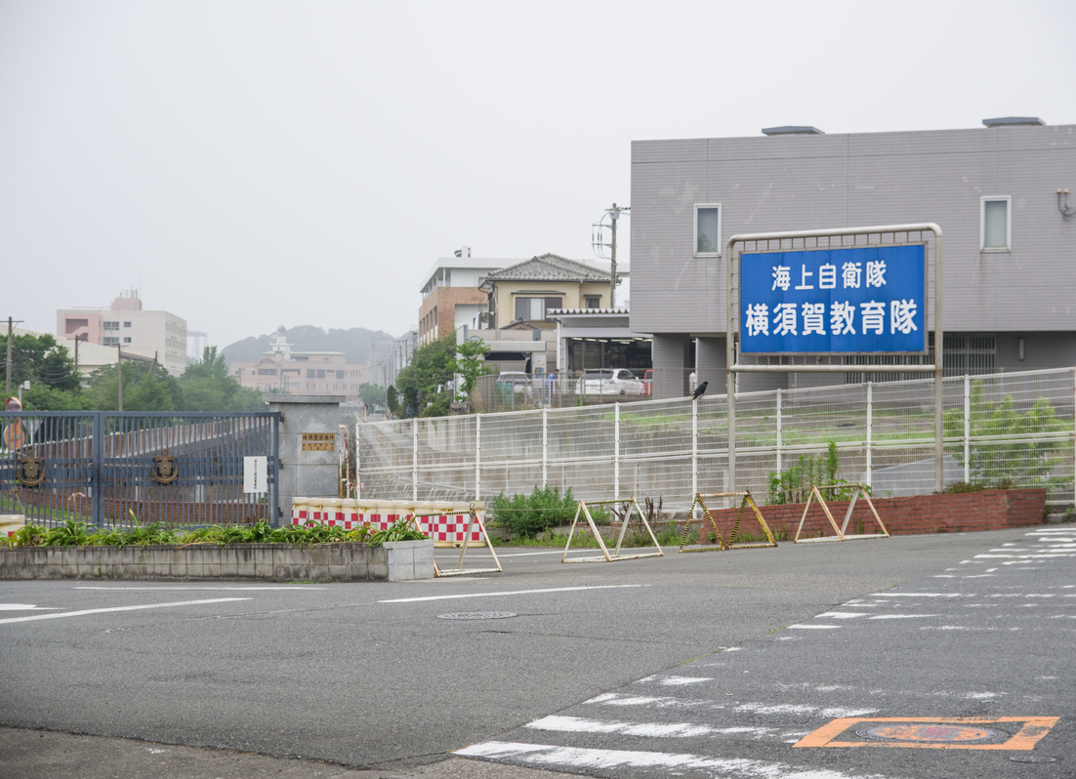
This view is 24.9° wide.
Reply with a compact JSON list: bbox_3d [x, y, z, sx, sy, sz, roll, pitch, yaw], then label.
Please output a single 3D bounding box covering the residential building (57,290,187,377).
[{"bbox_3d":[-91.000,-8.850,541.000,24.000,22.500,78.000,0,0,-5],"label":"residential building"}]

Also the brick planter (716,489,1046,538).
[{"bbox_3d":[4.820,1.890,35.830,0.850,0.580,6.100,0,-5,-38],"label":"brick planter"}]

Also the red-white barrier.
[{"bbox_3d":[-2.720,2.360,42.900,3.650,0.800,0.550,0,0,24],"label":"red-white barrier"}]

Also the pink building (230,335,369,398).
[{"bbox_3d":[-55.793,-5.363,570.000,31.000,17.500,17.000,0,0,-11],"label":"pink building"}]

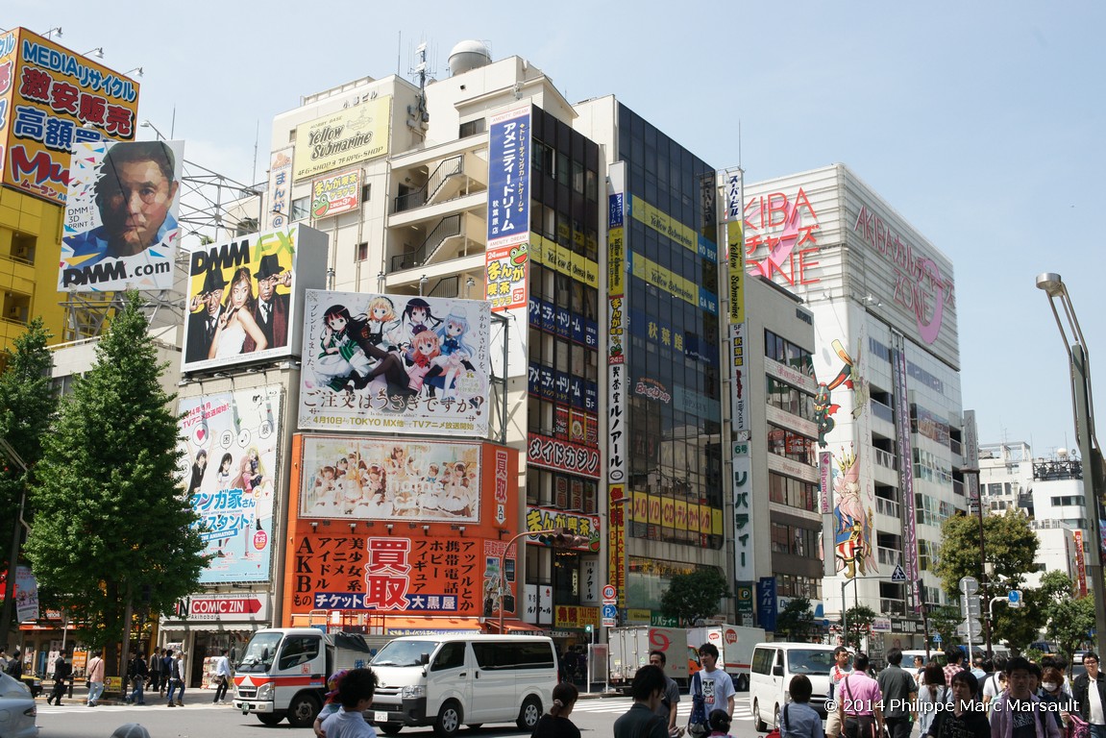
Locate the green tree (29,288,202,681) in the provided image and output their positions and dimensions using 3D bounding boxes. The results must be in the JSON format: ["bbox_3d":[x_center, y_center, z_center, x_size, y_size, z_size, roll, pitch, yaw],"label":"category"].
[{"bbox_3d":[-15.317,4.173,38.094,6.200,14.444,6.000,6,-15,-21],"label":"green tree"}]

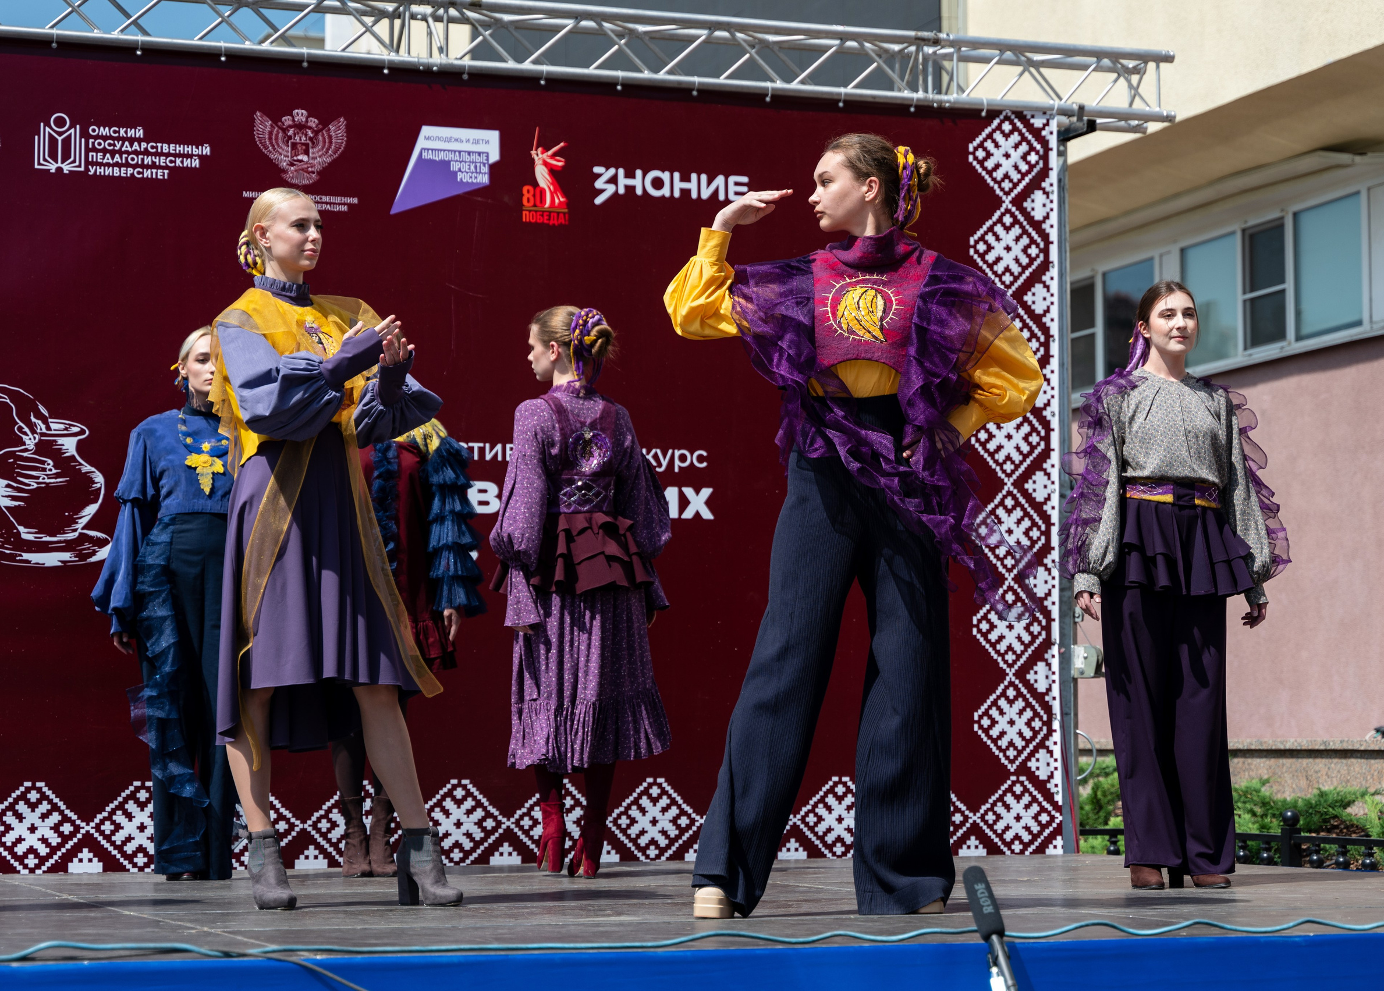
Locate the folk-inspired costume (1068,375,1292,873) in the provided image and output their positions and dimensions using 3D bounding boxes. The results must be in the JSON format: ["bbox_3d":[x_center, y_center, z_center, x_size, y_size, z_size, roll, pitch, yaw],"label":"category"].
[{"bbox_3d":[1.386,0.346,6.985,0.620,1.466,0.380,0,-6,-3],"label":"folk-inspired costume"}]

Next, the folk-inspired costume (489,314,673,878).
[{"bbox_3d":[-0.347,0.292,7.619,0.560,1.776,0.420,1,-7,-12],"label":"folk-inspired costume"}]

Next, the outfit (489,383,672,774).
[{"bbox_3d":[-0.347,0.253,7.623,0.560,1.213,0.420,1,-7,-12],"label":"outfit"}]

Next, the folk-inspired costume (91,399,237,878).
[{"bbox_3d":[-1.604,0.336,7.848,0.580,1.770,0.360,3,-7,-25],"label":"folk-inspired costume"}]

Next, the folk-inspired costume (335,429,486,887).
[{"bbox_3d":[-0.981,0.467,7.833,0.600,1.499,0.400,1,-6,-9],"label":"folk-inspired costume"}]

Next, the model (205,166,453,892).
[{"bbox_3d":[-0.892,0.115,6.100,0.560,1.804,0.480,6,-8,-41],"label":"model"}]

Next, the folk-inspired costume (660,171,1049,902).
[{"bbox_3d":[0.366,0.090,5.494,0.800,1.686,0.480,-1,-7,13],"label":"folk-inspired costume"}]

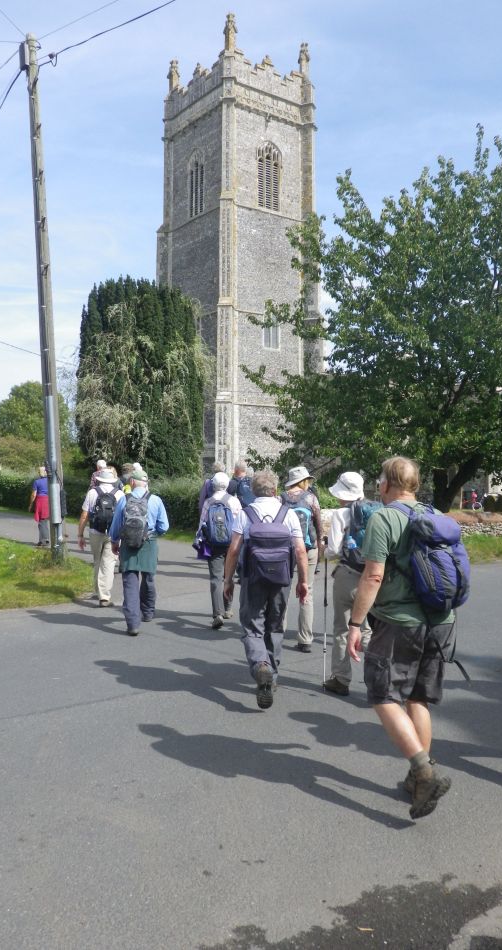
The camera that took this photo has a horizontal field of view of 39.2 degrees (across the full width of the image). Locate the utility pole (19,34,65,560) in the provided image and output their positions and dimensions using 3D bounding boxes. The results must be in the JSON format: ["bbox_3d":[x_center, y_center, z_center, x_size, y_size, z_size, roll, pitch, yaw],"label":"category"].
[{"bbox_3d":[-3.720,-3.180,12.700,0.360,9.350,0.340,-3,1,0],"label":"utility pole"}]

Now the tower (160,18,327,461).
[{"bbox_3d":[-0.950,-14.800,51.500,8.500,30.500,8.500,-1,2,-41],"label":"tower"}]

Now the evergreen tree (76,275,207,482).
[{"bbox_3d":[-4.970,-3.750,32.000,5.800,10.600,5.600,0,0,-9],"label":"evergreen tree"}]

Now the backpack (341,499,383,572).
[{"bbox_3d":[0.870,0.445,5.180,0.330,0.530,0.280,-1,1,-34],"label":"backpack"}]

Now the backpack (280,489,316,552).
[{"bbox_3d":[0.436,0.404,6.400,0.320,0.550,0.250,0,0,3],"label":"backpack"}]

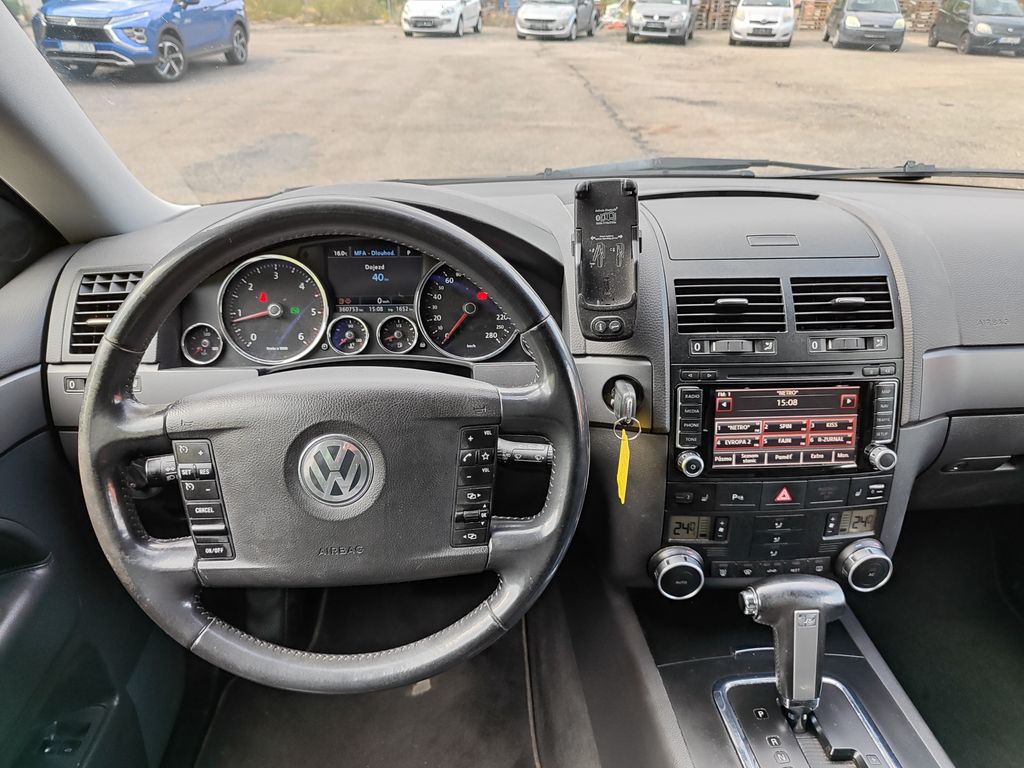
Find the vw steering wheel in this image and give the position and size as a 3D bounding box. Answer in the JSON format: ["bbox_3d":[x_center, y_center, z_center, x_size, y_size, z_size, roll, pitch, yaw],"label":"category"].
[{"bbox_3d":[-0.131,0.052,0.535,0.385,0.385,0.100,-4,4,-4],"label":"vw steering wheel"}]

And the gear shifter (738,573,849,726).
[{"bbox_3d":[0.263,0.247,0.640,0.098,0.142,0.055,-1,10,-4],"label":"gear shifter"}]

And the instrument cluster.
[{"bbox_3d":[-0.150,-0.089,0.742,0.390,0.140,0.075,-1,5,-4],"label":"instrument cluster"}]

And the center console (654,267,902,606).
[{"bbox_3d":[0.263,0.045,0.685,0.240,0.320,0.095,-1,9,-4],"label":"center console"}]

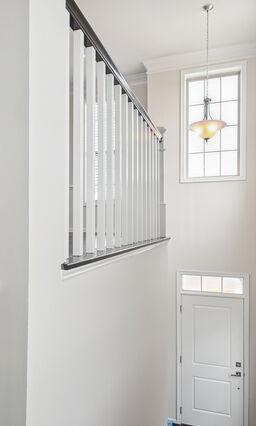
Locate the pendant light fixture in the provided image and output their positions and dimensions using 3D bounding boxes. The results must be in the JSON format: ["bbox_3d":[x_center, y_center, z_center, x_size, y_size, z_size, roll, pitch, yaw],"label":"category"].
[{"bbox_3d":[0.968,-1.675,3.430,0.450,1.640,0.450,0,-1,17],"label":"pendant light fixture"}]

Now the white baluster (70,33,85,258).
[{"bbox_3d":[-0.202,-0.281,1.156,0.031,0.910,0.031,0,-1,18],"label":"white baluster"}]

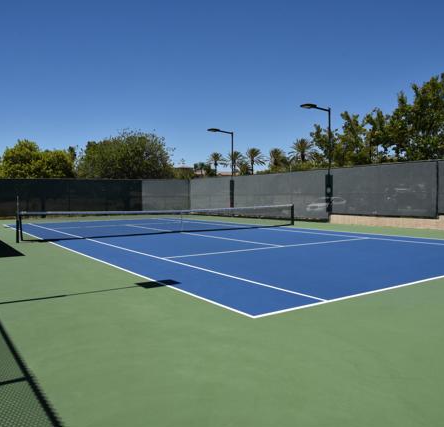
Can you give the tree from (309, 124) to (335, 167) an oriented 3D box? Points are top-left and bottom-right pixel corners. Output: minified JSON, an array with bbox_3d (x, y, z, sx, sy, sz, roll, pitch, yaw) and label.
[{"bbox_3d":[8.480,-3.783,36.158,2.280,7.290,2.280,0,3,13],"label":"tree"}]

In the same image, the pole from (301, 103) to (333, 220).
[{"bbox_3d":[5.151,-2.656,23.285,2.290,6.430,0.380,-2,3,-34],"label":"pole"}]

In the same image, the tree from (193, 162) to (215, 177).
[{"bbox_3d":[-3.638,-6.043,85.173,4.370,8.240,4.370,-1,2,-2],"label":"tree"}]

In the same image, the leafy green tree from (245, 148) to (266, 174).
[{"bbox_3d":[7.401,-8.404,92.258,4.960,11.880,4.960,0,2,5],"label":"leafy green tree"}]

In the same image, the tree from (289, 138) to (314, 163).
[{"bbox_3d":[14.602,-7.783,78.253,4.750,11.680,4.750,0,3,11],"label":"tree"}]

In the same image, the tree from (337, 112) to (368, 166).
[{"bbox_3d":[9.216,-3.534,30.150,2.580,7.140,2.580,0,3,17],"label":"tree"}]

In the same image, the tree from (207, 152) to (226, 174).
[{"bbox_3d":[-1.161,-8.906,105.256,5.420,12.220,5.420,-1,2,-1],"label":"tree"}]

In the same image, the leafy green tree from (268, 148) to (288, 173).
[{"bbox_3d":[11.717,-7.824,88.238,4.120,10.970,4.120,0,3,8],"label":"leafy green tree"}]

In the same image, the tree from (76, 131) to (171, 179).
[{"bbox_3d":[-9.452,-4.114,42.170,9.410,8.120,9.410,-1,2,-13],"label":"tree"}]

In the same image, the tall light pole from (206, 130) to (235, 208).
[{"bbox_3d":[-0.055,-2.972,31.680,2.350,6.500,0.420,-2,3,-34],"label":"tall light pole"}]

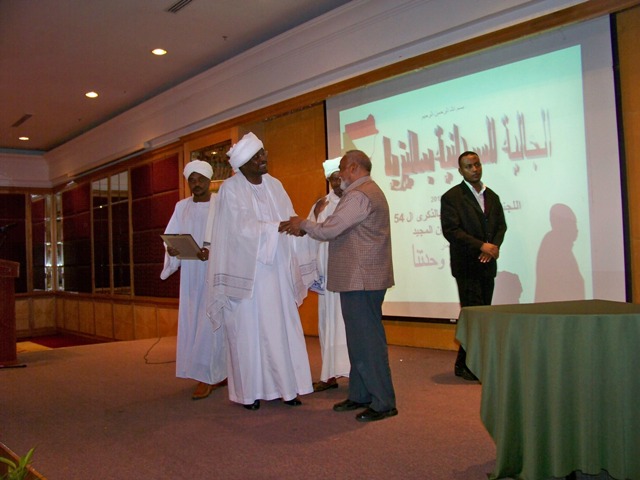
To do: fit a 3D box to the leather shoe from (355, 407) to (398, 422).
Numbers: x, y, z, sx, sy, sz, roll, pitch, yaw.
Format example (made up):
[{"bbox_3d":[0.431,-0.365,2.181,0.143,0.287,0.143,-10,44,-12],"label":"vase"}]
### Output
[{"bbox_3d":[0.350,1.062,3.854,0.290,0.100,0.105,-2,-2,-17],"label":"leather shoe"}]

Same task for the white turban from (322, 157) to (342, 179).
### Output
[{"bbox_3d":[0.144,-0.565,4.757,0.230,0.175,0.250,-2,-2,-18],"label":"white turban"}]

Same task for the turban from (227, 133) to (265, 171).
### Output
[{"bbox_3d":[-0.518,-0.613,4.274,0.270,0.225,0.225,-21,-11,30],"label":"turban"}]

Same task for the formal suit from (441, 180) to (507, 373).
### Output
[{"bbox_3d":[1.219,0.290,4.846,0.510,1.547,0.320,-2,-2,-25],"label":"formal suit"}]

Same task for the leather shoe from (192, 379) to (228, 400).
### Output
[{"bbox_3d":[-0.844,1.134,4.681,0.115,0.110,0.290,-3,-2,30],"label":"leather shoe"}]

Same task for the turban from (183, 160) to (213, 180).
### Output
[{"bbox_3d":[-0.963,-0.549,4.817,0.225,0.160,0.250,-2,-1,-3],"label":"turban"}]

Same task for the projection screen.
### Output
[{"bbox_3d":[1.283,-0.462,6.156,0.070,2.630,3.321,-1,-2,-44],"label":"projection screen"}]

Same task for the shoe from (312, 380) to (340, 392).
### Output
[{"bbox_3d":[-0.003,1.100,4.713,0.275,0.105,0.105,-2,-2,-28],"label":"shoe"}]

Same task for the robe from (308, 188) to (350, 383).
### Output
[{"bbox_3d":[0.145,0.356,4.777,0.550,1.494,0.360,-3,-2,14],"label":"robe"}]

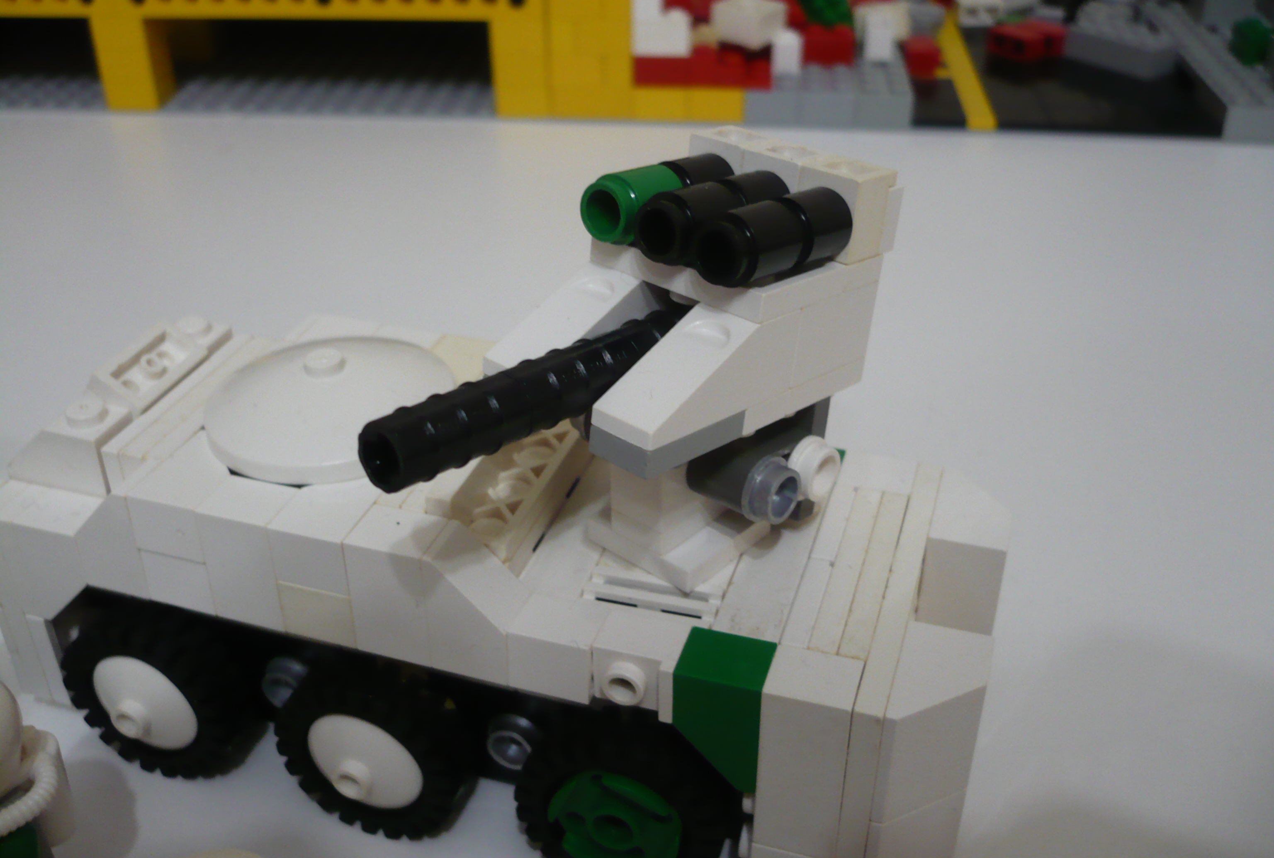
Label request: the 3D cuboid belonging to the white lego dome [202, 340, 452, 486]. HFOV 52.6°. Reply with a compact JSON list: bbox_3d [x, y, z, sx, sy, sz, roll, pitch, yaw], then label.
[{"bbox_3d":[-0.040,-0.005,0.166,0.032,0.008,0.032,0,33,0],"label":"white lego dome"}]

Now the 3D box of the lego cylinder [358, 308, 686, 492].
[{"bbox_3d":[-0.008,-0.004,0.133,0.008,0.008,0.047,25,32,34],"label":"lego cylinder"}]

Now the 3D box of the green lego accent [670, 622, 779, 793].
[{"bbox_3d":[0.010,0.032,0.147,0.010,0.016,0.008,10,34,15],"label":"green lego accent"}]

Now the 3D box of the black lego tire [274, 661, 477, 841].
[{"bbox_3d":[-0.033,0.040,0.164,0.025,0.025,0.008,10,34,15],"label":"black lego tire"}]

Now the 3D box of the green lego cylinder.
[{"bbox_3d":[0.003,-0.026,0.147,0.008,0.008,0.019,25,32,34],"label":"green lego cylinder"}]

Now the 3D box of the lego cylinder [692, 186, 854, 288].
[{"bbox_3d":[0.015,-0.021,0.138,0.008,0.008,0.019,25,32,34],"label":"lego cylinder"}]

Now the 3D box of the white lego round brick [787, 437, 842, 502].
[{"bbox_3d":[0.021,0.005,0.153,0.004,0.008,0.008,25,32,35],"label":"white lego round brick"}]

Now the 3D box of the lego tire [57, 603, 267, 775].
[{"bbox_3d":[-0.063,0.034,0.173,0.025,0.025,0.008,10,34,15],"label":"lego tire"}]

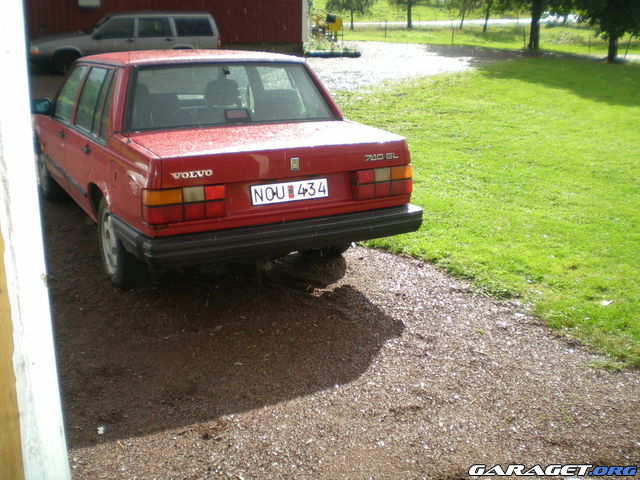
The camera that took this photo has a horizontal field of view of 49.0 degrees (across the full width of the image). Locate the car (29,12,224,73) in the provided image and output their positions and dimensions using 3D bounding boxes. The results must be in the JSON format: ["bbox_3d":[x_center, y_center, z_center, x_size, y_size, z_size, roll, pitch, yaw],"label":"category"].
[{"bbox_3d":[-4.950,-5.102,18.109,4.790,1.460,1.750,-6,18,-20],"label":"car"}]

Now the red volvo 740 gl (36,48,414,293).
[{"bbox_3d":[-1.241,-0.802,5.801,1.750,1.430,4.780,-8,19,-28],"label":"red volvo 740 gl"}]

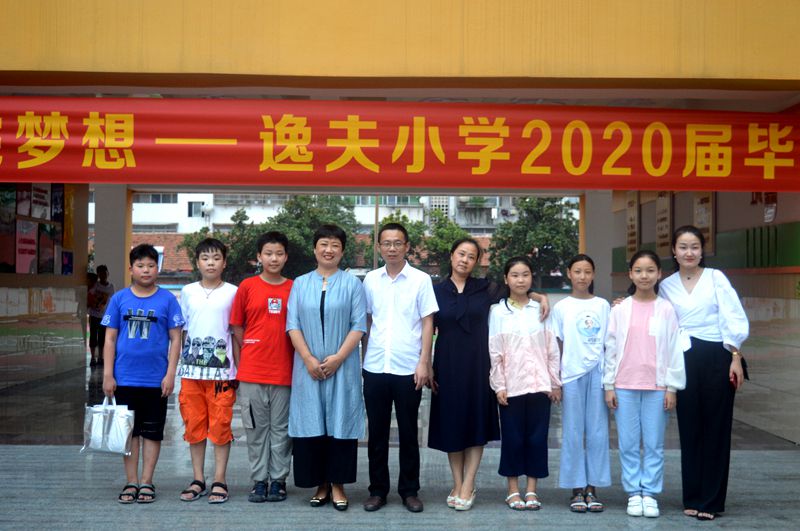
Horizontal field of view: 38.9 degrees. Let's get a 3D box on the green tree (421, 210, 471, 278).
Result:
[{"bbox_3d":[2.121,-0.236,50.030,2.700,4.562,2.700,1,-1,0],"label":"green tree"}]

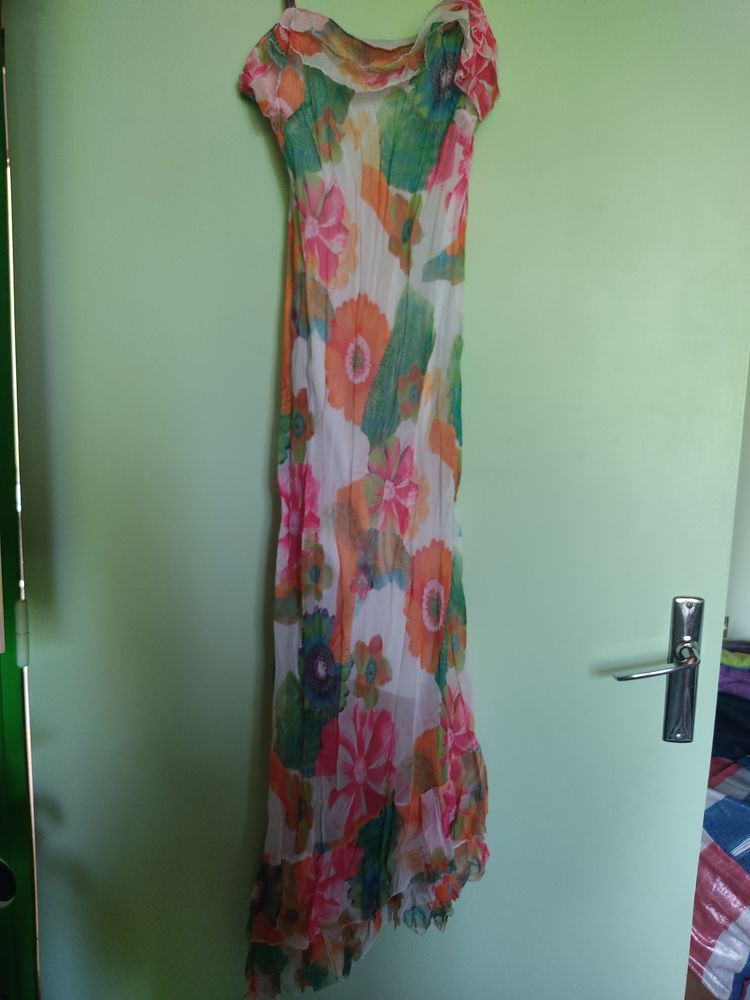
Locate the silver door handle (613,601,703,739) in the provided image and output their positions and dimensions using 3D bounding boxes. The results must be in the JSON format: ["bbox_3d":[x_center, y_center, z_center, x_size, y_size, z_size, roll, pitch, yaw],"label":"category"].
[{"bbox_3d":[0.342,0.214,0.913,0.117,0.188,0.054,2,8,1],"label":"silver door handle"}]

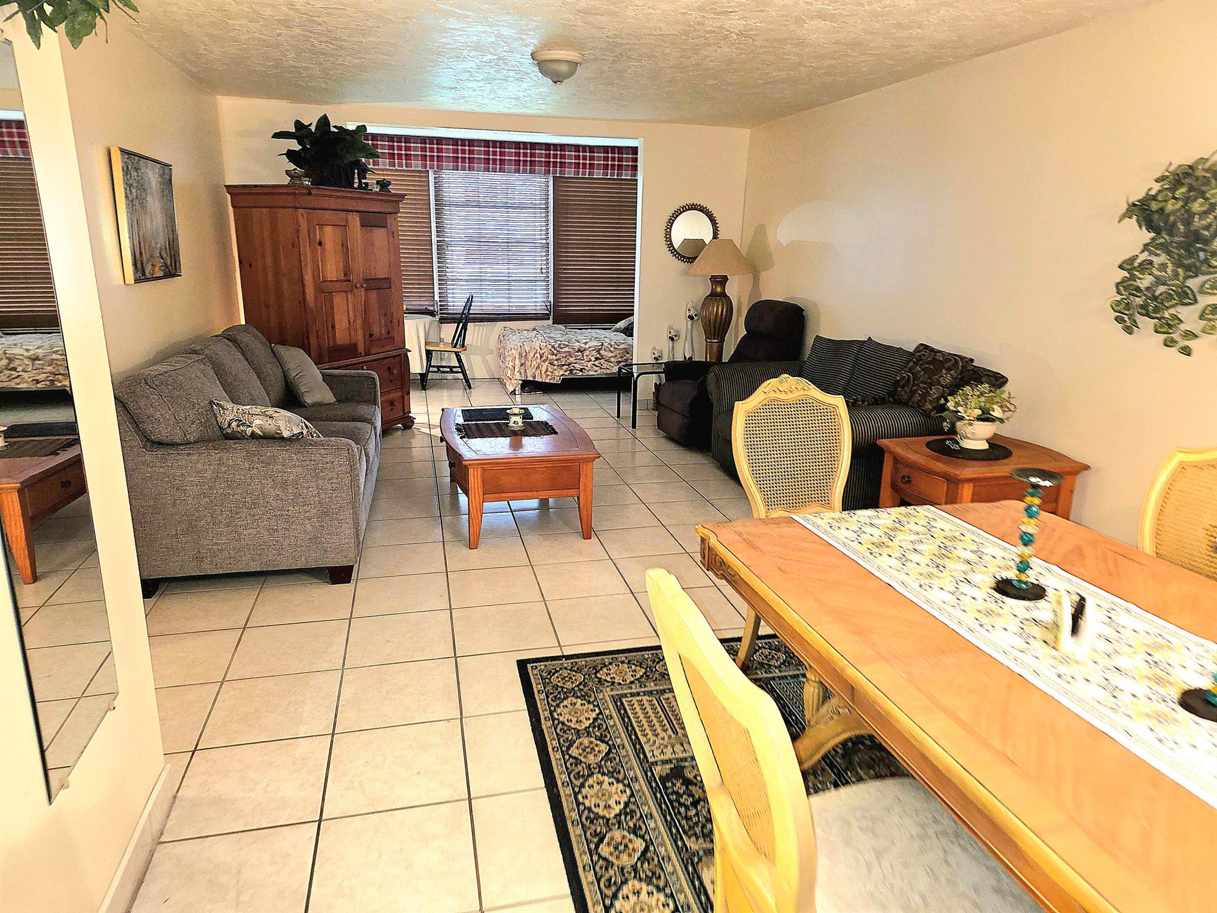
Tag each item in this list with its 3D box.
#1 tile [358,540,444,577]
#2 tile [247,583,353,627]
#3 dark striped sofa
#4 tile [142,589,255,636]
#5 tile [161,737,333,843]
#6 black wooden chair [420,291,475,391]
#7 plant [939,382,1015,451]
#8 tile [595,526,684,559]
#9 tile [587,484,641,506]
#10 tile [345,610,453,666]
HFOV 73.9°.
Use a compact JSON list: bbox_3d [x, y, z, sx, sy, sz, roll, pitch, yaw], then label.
[{"bbox_3d":[-1.002,0.509,3.950,0.402,0.012,0.406,-3,15,-13],"label":"tile"},{"bbox_3d":[-1.294,0.629,3.446,0.396,0.010,0.396,-3,16,-13],"label":"tile"},{"bbox_3d":[1.362,-0.210,5.149,0.950,0.820,1.720,-3,15,-13],"label":"dark striped sofa"},{"bbox_3d":[-1.683,0.647,3.355,0.396,0.010,0.396,-3,16,-13],"label":"tile"},{"bbox_3d":[-1.010,0.939,2.312,0.402,0.012,0.406,-3,15,-13],"label":"tile"},{"bbox_3d":[-1.685,-1.202,8.361,0.516,0.967,0.443,-3,16,-13],"label":"black wooden chair"},{"bbox_3d":[1.750,-0.189,3.796,0.310,0.290,0.310,-3,16,-13],"label":"plant"},{"bbox_3d":[0.172,0.452,4.207,0.398,0.010,0.398,-3,16,-13],"label":"tile"},{"bbox_3d":[-0.026,0.247,5.014,0.398,0.010,0.398,-3,16,-13],"label":"tile"},{"bbox_3d":[-0.824,0.723,3.218,0.398,0.010,0.398,-3,16,-13],"label":"tile"}]

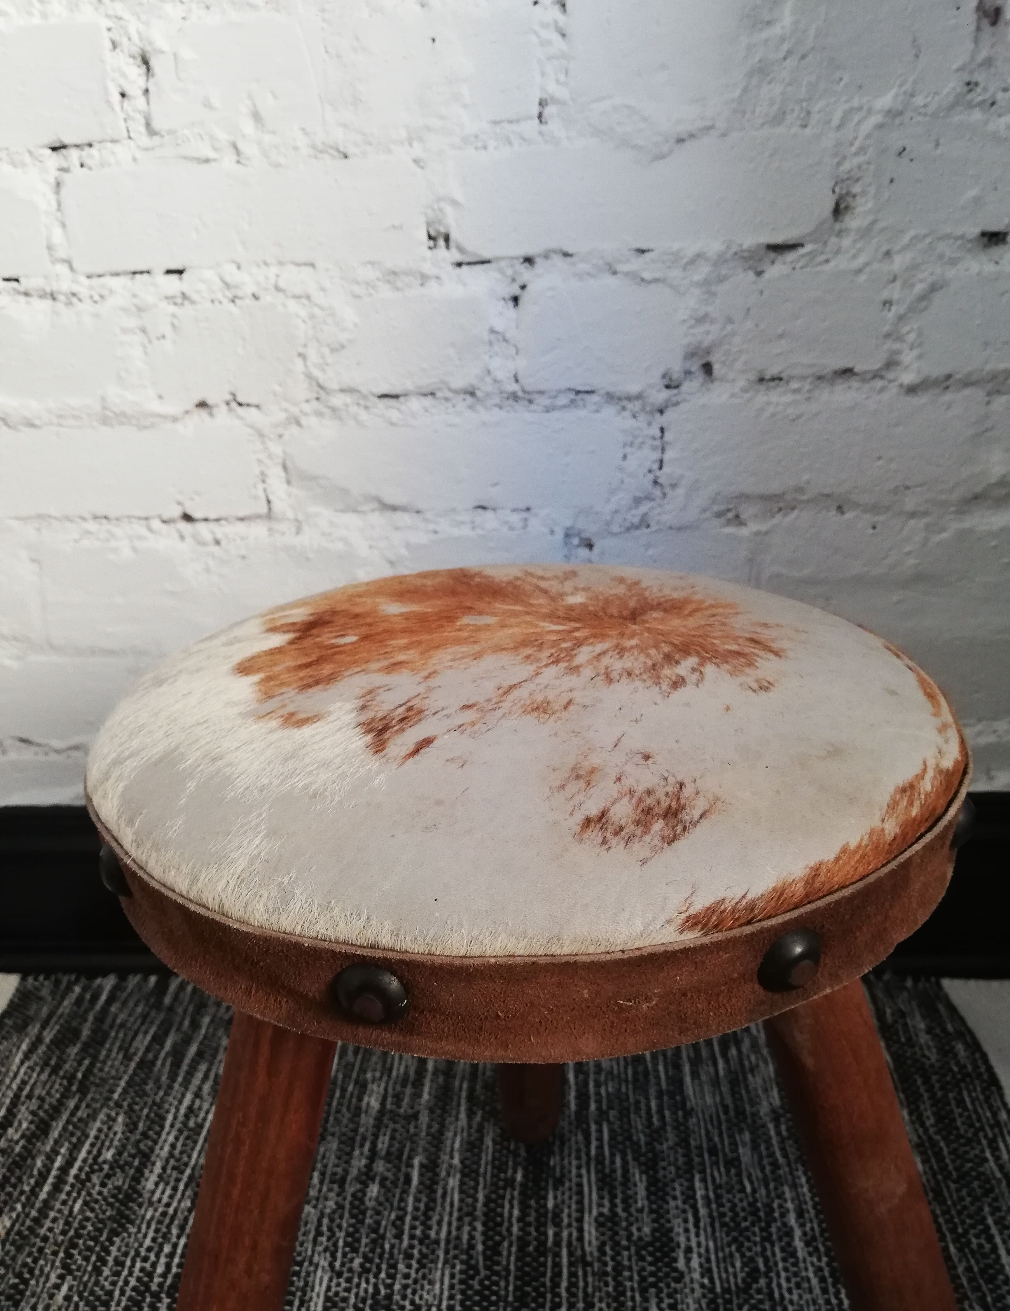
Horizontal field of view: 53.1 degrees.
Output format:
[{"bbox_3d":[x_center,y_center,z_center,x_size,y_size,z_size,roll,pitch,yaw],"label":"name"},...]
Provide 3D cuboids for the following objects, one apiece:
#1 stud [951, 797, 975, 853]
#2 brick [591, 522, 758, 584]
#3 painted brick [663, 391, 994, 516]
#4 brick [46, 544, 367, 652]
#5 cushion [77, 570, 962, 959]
[{"bbox_3d":[0.120,0.043,0.267,0.006,0.017,0.017,10,25,29],"label":"stud"},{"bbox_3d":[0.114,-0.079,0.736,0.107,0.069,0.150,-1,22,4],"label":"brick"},{"bbox_3d":[0.204,-0.148,0.677,0.202,0.068,0.102,-1,22,4],"label":"painted brick"},{"bbox_3d":[-0.205,-0.062,0.736,0.217,0.072,0.102,-1,22,4],"label":"brick"},{"bbox_3d":[0.006,0.008,0.325,0.262,0.036,0.262,-3,22,0],"label":"cushion"}]

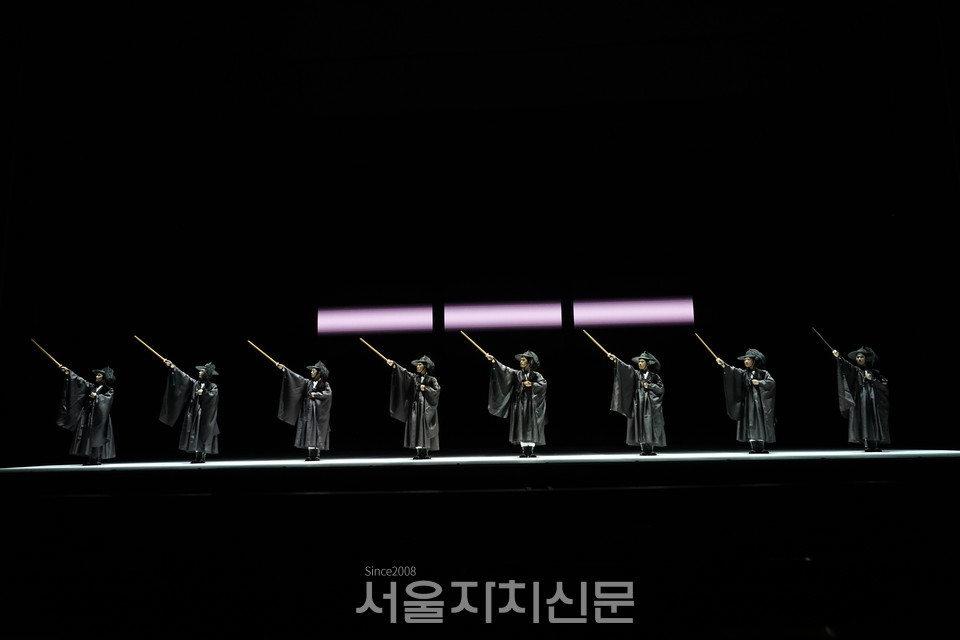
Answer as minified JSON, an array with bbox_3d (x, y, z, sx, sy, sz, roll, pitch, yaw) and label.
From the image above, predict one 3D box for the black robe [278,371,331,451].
[{"bbox_3d":[-3.192,1.630,12.671,0.943,1.489,0.580,-5,-10,20],"label":"black robe"}]

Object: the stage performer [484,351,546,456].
[{"bbox_3d":[0.666,1.497,12.423,1.024,1.910,0.620,-4,-9,18],"label":"stage performer"}]

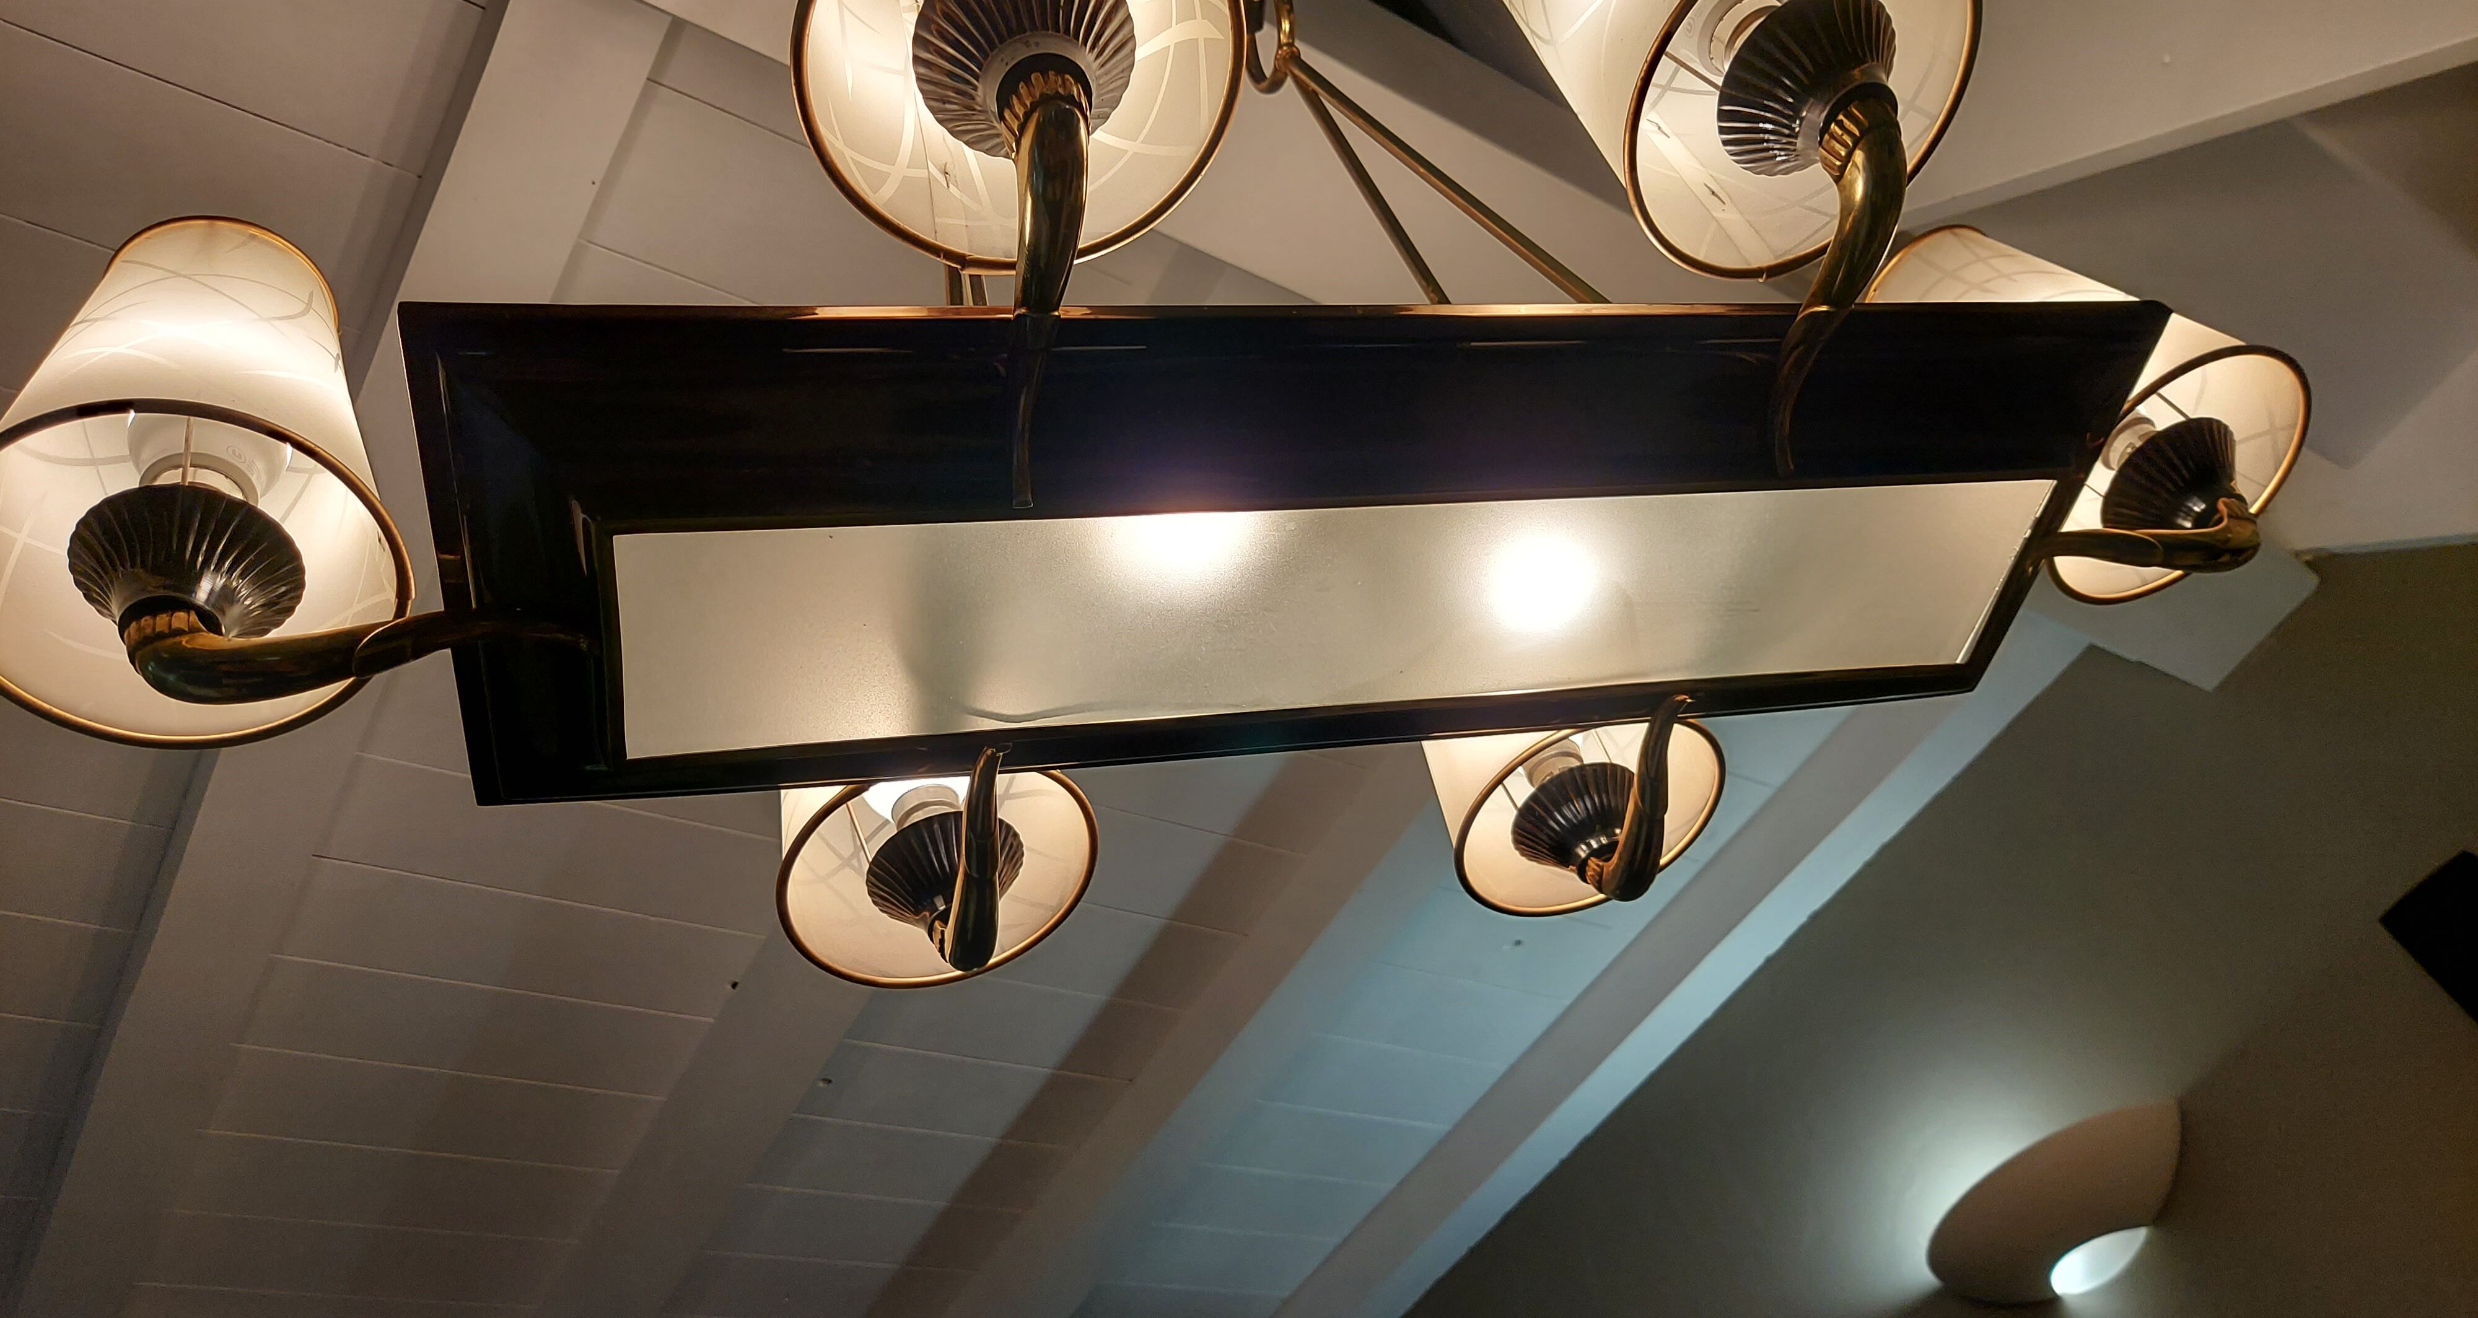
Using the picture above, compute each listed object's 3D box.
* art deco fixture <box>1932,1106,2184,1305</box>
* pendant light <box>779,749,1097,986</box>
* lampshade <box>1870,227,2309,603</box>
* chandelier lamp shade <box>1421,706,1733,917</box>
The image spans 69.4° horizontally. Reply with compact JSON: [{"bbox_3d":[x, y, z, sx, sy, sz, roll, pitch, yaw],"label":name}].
[{"bbox_3d":[0.890,0.624,1.981,0.153,0.094,0.360,17,-56,-32],"label":"art deco fixture"},{"bbox_3d":[-0.161,0.036,0.865,0.144,0.194,0.144,-14,-47,-11],"label":"pendant light"},{"bbox_3d":[0.420,-0.143,0.931,0.144,0.194,0.144,23,-63,-36],"label":"lampshade"},{"bbox_3d":[0.151,0.018,0.969,0.144,0.194,0.144,-30,-46,7],"label":"chandelier lamp shade"}]

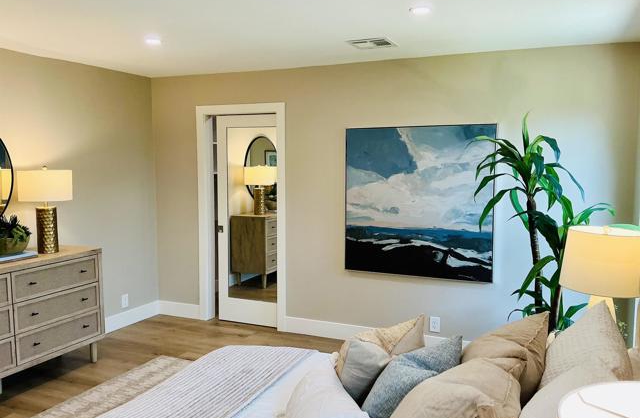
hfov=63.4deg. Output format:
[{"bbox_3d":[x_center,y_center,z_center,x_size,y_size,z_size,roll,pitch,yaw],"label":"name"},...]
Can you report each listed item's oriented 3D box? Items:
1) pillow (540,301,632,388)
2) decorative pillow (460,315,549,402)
[{"bbox_3d":[0.952,0.630,1.882,0.210,0.530,0.580,28,15,18],"label":"pillow"},{"bbox_3d":[0.710,0.647,2.019,0.220,0.490,0.540,38,18,15],"label":"decorative pillow"}]

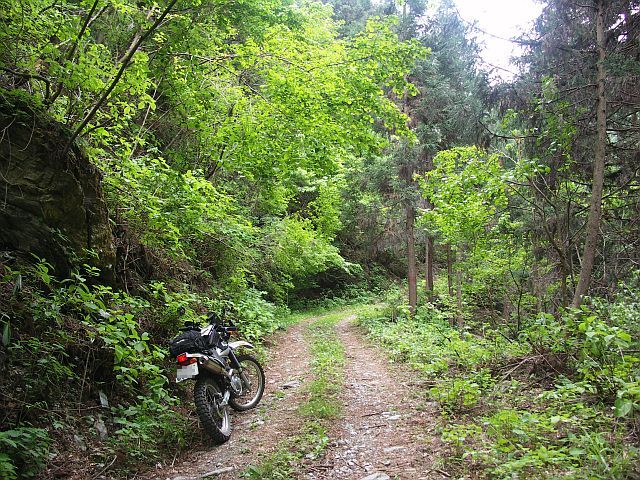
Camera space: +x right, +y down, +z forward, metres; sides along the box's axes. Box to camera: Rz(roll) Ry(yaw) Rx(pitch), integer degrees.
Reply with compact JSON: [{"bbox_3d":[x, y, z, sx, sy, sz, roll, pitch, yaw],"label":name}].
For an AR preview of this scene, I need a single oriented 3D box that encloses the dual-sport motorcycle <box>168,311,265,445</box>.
[{"bbox_3d":[-1.100,1.440,5.650,0.820,1.200,2.100,-15,-6,4],"label":"dual-sport motorcycle"}]

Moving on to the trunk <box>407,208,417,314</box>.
[{"bbox_3d":[3.181,0.713,18.000,0.250,4.000,0.250,-1,-4,0],"label":"trunk"}]

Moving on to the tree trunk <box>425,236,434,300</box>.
[{"bbox_3d":[4.865,1.266,23.000,0.290,2.950,0.290,-1,-4,0],"label":"tree trunk"}]

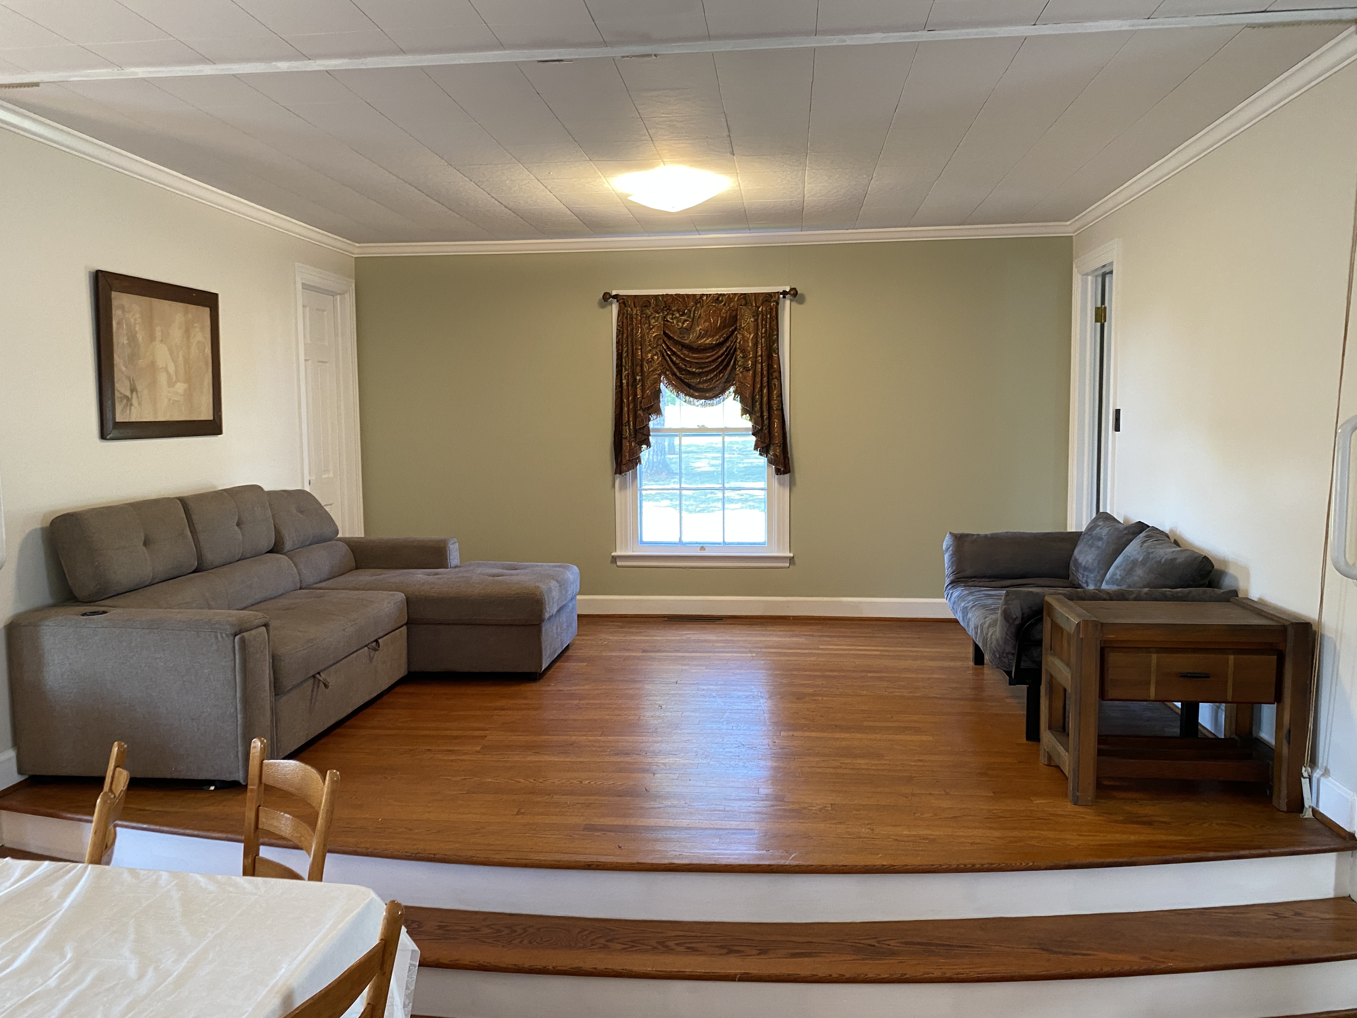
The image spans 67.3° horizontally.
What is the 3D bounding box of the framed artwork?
[{"bbox_3d":[-2.244,-0.647,4.451,0.035,0.666,0.871,2,5,6],"label":"framed artwork"}]

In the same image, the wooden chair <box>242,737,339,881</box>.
[{"bbox_3d":[-0.986,0.968,2.155,0.430,0.815,0.470,4,7,42],"label":"wooden chair"}]

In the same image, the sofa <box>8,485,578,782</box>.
[{"bbox_3d":[-1.421,0.379,4.537,1.550,0.940,2.290,0,5,6],"label":"sofa"}]

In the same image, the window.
[{"bbox_3d":[0.145,-0.488,6.311,1.120,1.740,0.120,0,5,6],"label":"window"}]

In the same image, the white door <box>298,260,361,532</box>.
[{"bbox_3d":[-2.104,-0.350,6.175,0.100,2.110,0.760,0,5,6],"label":"white door"}]

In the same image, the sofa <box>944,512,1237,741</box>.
[{"bbox_3d":[1.696,0.437,4.484,0.840,0.780,1.580,0,5,6],"label":"sofa"}]

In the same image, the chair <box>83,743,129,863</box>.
[{"bbox_3d":[-1.401,0.971,2.157,0.470,0.815,0.430,-3,5,-24],"label":"chair"}]

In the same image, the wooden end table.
[{"bbox_3d":[1.617,0.628,3.419,0.700,0.587,0.480,0,5,6],"label":"wooden end table"}]

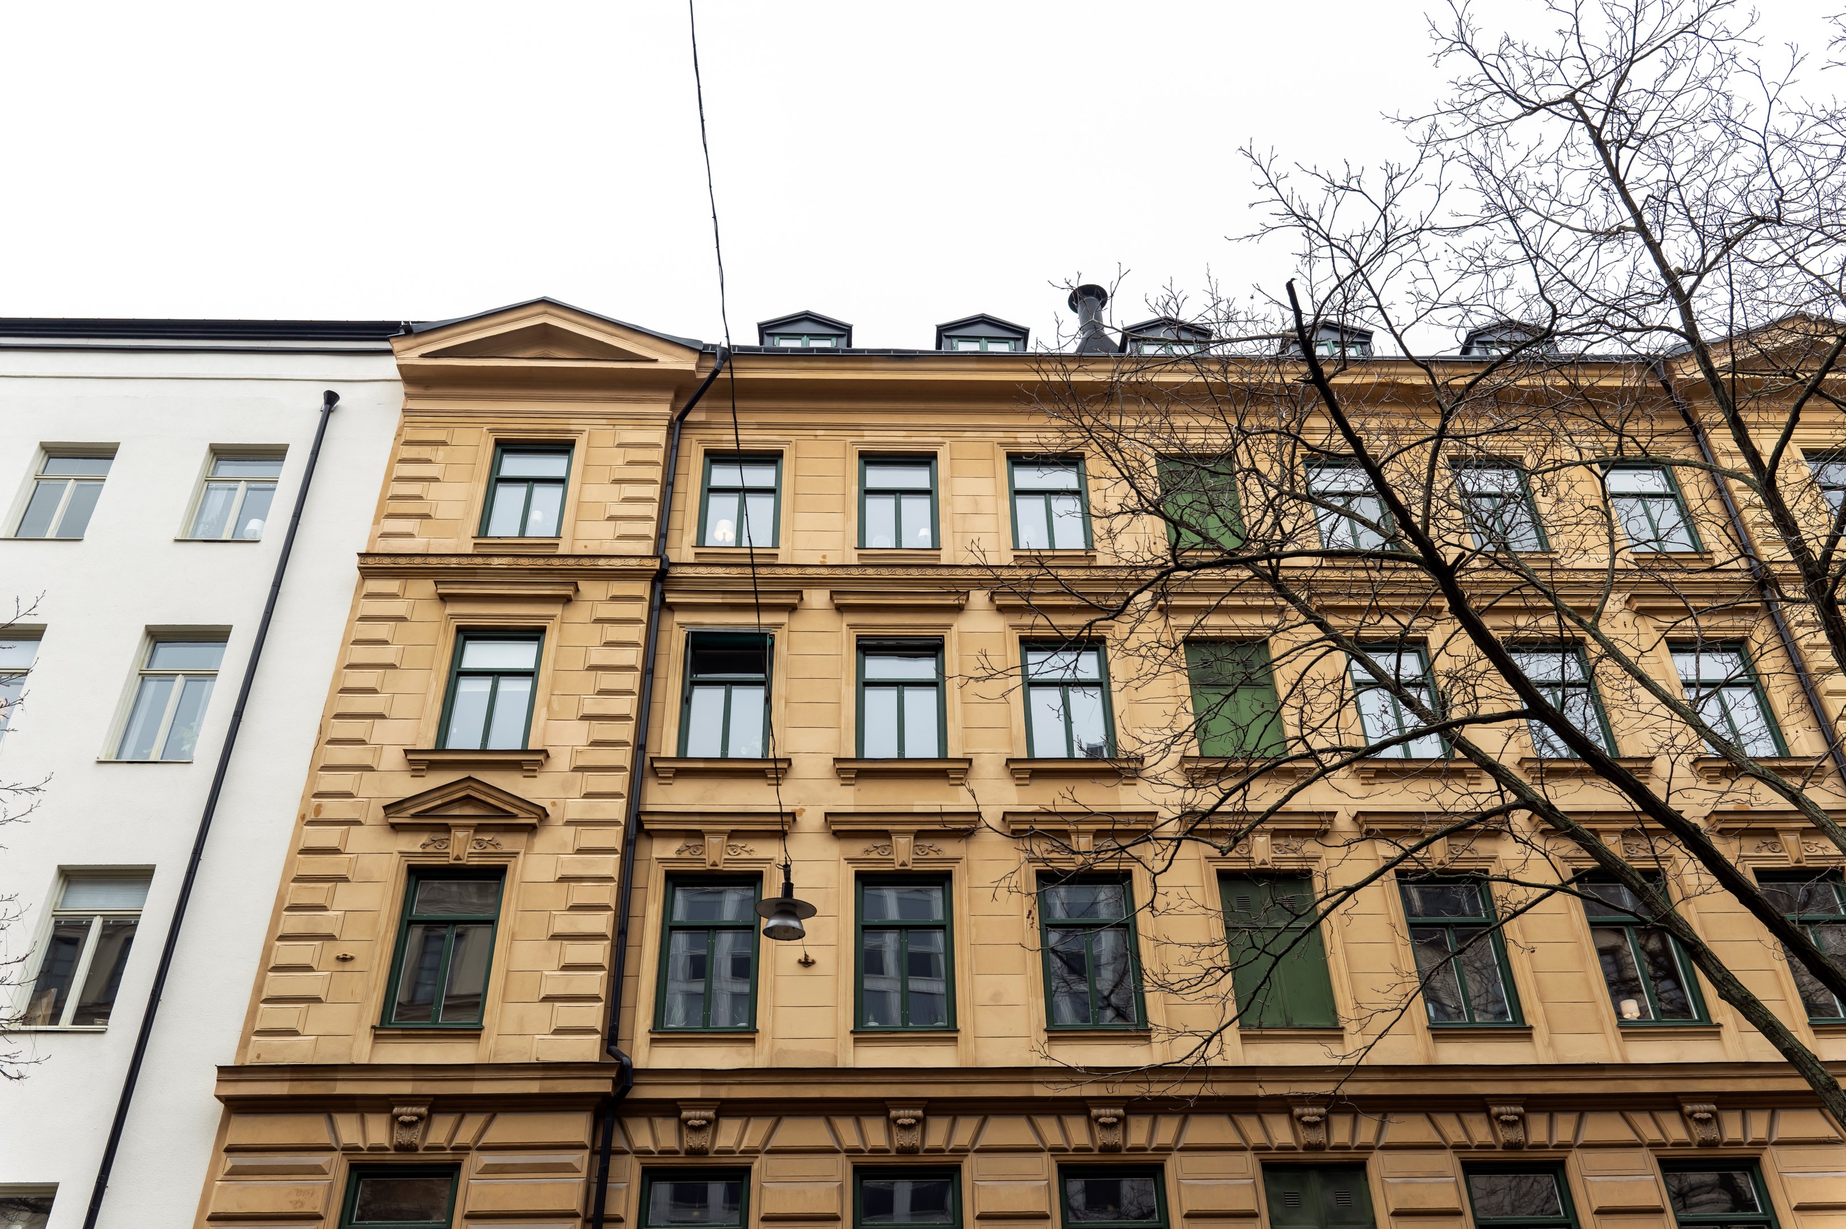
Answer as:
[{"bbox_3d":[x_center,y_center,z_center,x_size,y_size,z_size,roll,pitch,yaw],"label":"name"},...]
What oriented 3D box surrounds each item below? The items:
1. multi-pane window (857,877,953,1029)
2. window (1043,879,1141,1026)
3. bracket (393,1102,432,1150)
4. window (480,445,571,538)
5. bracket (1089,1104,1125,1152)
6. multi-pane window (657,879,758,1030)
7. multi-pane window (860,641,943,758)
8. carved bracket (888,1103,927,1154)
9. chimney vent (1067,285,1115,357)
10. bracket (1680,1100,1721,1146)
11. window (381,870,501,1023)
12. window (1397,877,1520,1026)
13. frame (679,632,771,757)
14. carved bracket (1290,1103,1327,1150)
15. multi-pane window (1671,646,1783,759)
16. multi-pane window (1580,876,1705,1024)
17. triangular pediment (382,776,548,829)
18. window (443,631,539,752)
[{"bbox_3d":[-0.230,4.294,18.909,1.277,2.143,0.160,0,-35,-2],"label":"multi-pane window"},{"bbox_3d":[2.142,4.306,19.008,1.277,2.143,0.160,0,-35,-2],"label":"window"},{"bbox_3d":[-5.503,5.524,15.977,0.396,0.471,0.210,0,-36,-2],"label":"bracket"},{"bbox_3d":[-5.677,-1.718,21.399,1.142,1.826,0.150,0,-36,-2],"label":"window"},{"bbox_3d":[2.191,6.053,17.512,0.390,0.519,0.240,0,-35,-2],"label":"bracket"},{"bbox_3d":[-2.516,4.016,17.645,1.153,1.954,0.150,0,-36,-2],"label":"multi-pane window"},{"bbox_3d":[-0.305,1.177,20.550,1.214,1.938,0.150,0,-33,-3],"label":"multi-pane window"},{"bbox_3d":[-0.179,5.925,17.119,0.450,0.540,0.250,0,-33,-3],"label":"carved bracket"},{"bbox_3d":[2.946,-4.808,25.369,0.800,1.750,0.800,0,-36,-2],"label":"chimney vent"},{"bbox_3d":[9.346,6.094,17.805,0.390,0.512,0.240,0,-35,-2],"label":"bracket"},{"bbox_3d":[-5.789,4.062,18.105,1.214,2.066,0.150,0,-33,-3],"label":"window"},{"bbox_3d":[6.445,4.080,17.978,1.124,1.944,0.150,0,-36,-2],"label":"window"},{"bbox_3d":[-2.756,1.186,20.929,1.260,2.060,0.250,0,-35,-2],"label":"frame"},{"bbox_3d":[4.606,6.076,17.604,0.390,0.506,0.240,0,-35,-2],"label":"carved bracket"},{"bbox_3d":[11.659,1.305,21.568,1.260,2.030,0.160,0,-35,-2],"label":"multi-pane window"},{"bbox_3d":[9.160,4.273,19.050,1.214,2.066,0.150,0,-33,-3],"label":"multi-pane window"},{"bbox_3d":[-5.584,2.336,18.216,1.970,0.673,0.250,0,-36,-2],"label":"triangular pediment"},{"bbox_3d":[-5.806,1.031,20.100,1.214,1.938,0.150,0,-33,-3],"label":"window"}]

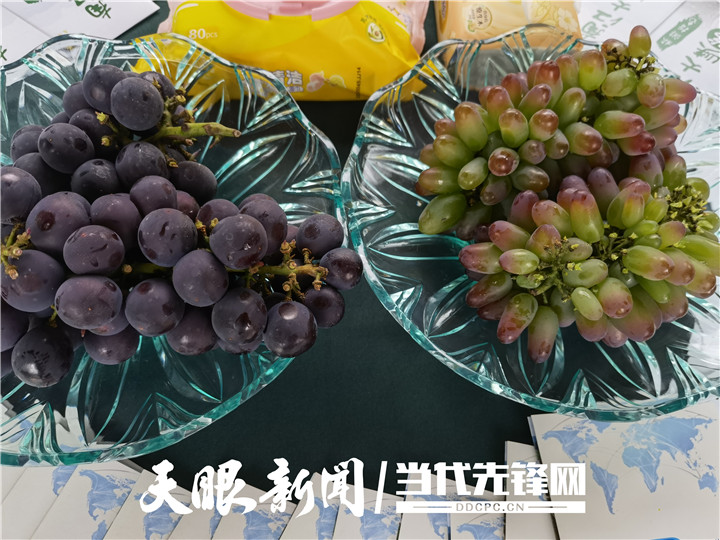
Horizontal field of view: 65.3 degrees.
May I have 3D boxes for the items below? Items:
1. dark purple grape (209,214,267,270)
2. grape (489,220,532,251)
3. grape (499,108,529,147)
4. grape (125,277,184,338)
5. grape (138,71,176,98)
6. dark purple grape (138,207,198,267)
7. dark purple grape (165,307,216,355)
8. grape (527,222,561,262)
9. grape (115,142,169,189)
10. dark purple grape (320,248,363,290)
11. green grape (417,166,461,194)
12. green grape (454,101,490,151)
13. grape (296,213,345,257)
[{"bbox_3d":[-0.059,-0.013,0.270,0.028,0.028,0.028,0,65,-4],"label":"dark purple grape"},{"bbox_3d":[0.082,-0.018,0.305,0.026,0.015,0.015,30,90,-1],"label":"grape"},{"bbox_3d":[0.089,-0.082,0.324,0.016,0.028,0.016,-8,64,16],"label":"grape"},{"bbox_3d":[-0.101,0.018,0.277,0.029,0.029,0.029,0,65,-3],"label":"grape"},{"bbox_3d":[-0.119,-0.103,0.325,0.025,0.025,0.025,1,63,-2],"label":"grape"},{"bbox_3d":[-0.093,-0.016,0.269,0.028,0.028,0.028,0,65,-4],"label":"dark purple grape"},{"bbox_3d":[-0.093,0.033,0.308,0.027,0.027,0.027,1,63,-2],"label":"dark purple grape"},{"bbox_3d":[0.093,-0.013,0.284,0.015,0.015,0.025,10,63,5],"label":"grape"},{"bbox_3d":[-0.120,-0.057,0.310,0.027,0.028,0.027,1,63,-2],"label":"grape"},{"bbox_3d":[-0.010,0.000,0.303,0.024,0.023,0.023,0,65,-3],"label":"dark purple grape"},{"bbox_3d":[0.046,-0.052,0.328,0.027,0.015,0.015,-6,90,-15],"label":"green grape"},{"bbox_3d":[0.065,-0.084,0.325,0.018,0.030,0.018,-17,25,0],"label":"green grape"},{"bbox_3d":[-0.022,-0.019,0.311,0.027,0.026,0.026,0,65,-3],"label":"grape"}]

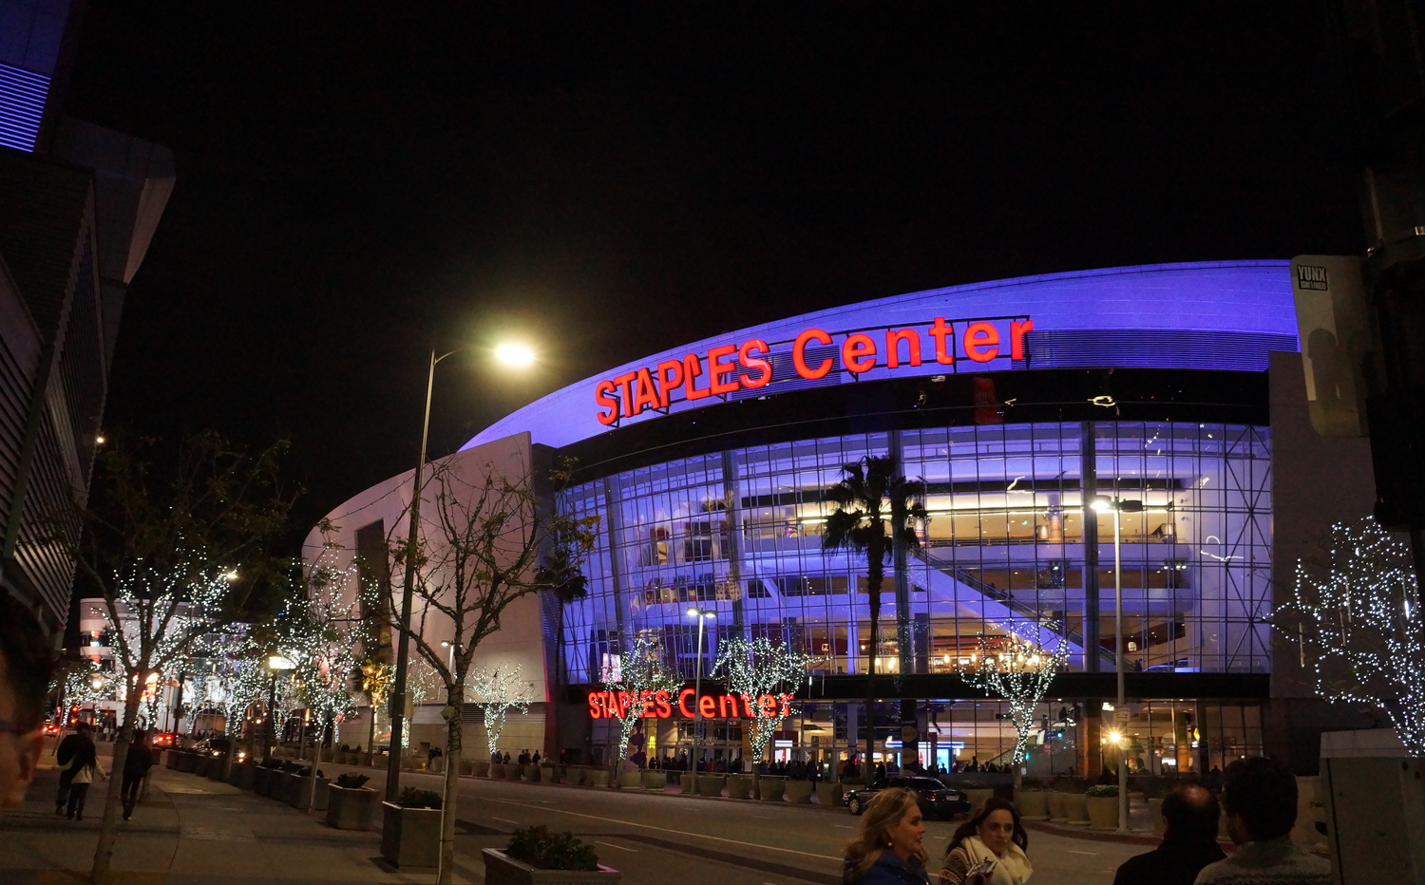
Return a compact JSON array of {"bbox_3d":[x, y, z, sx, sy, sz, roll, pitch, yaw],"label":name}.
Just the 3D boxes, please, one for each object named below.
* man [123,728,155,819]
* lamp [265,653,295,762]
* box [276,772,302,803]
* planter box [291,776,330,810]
[{"bbox_3d":[-11.520,6.604,21.335,0.500,1.700,0.450,10,-18,-26],"label":"man"},{"bbox_3d":[-14.503,9.211,35.416,0.800,4.190,0.750,2,-16,0],"label":"lamp"},{"bbox_3d":[-11.742,9.584,29.799,0.740,0.780,1.450,12,-19,-31],"label":"box"},{"bbox_3d":[-10.285,8.939,27.311,0.740,0.780,1.450,11,-18,-28],"label":"planter box"}]

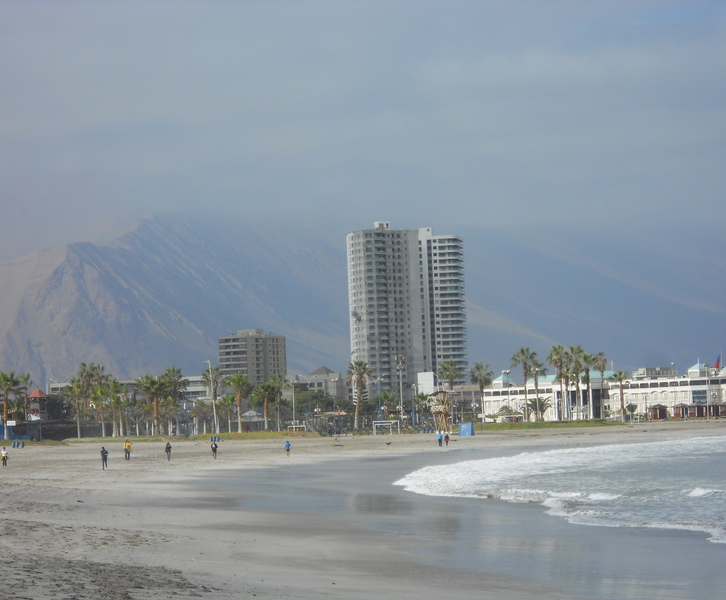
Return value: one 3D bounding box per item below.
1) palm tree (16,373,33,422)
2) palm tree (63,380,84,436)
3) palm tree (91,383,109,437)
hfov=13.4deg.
[{"bbox_3d":[-65.535,19.811,600.000,3.391,11.334,3.391,-2,-2,0],"label":"palm tree"},{"bbox_3d":[-41.456,15.663,445.000,3.161,8.478,3.161,-2,-2,0],"label":"palm tree"},{"bbox_3d":[-38.144,16.021,450.000,2.616,8.065,2.616,-2,-2,0],"label":"palm tree"}]

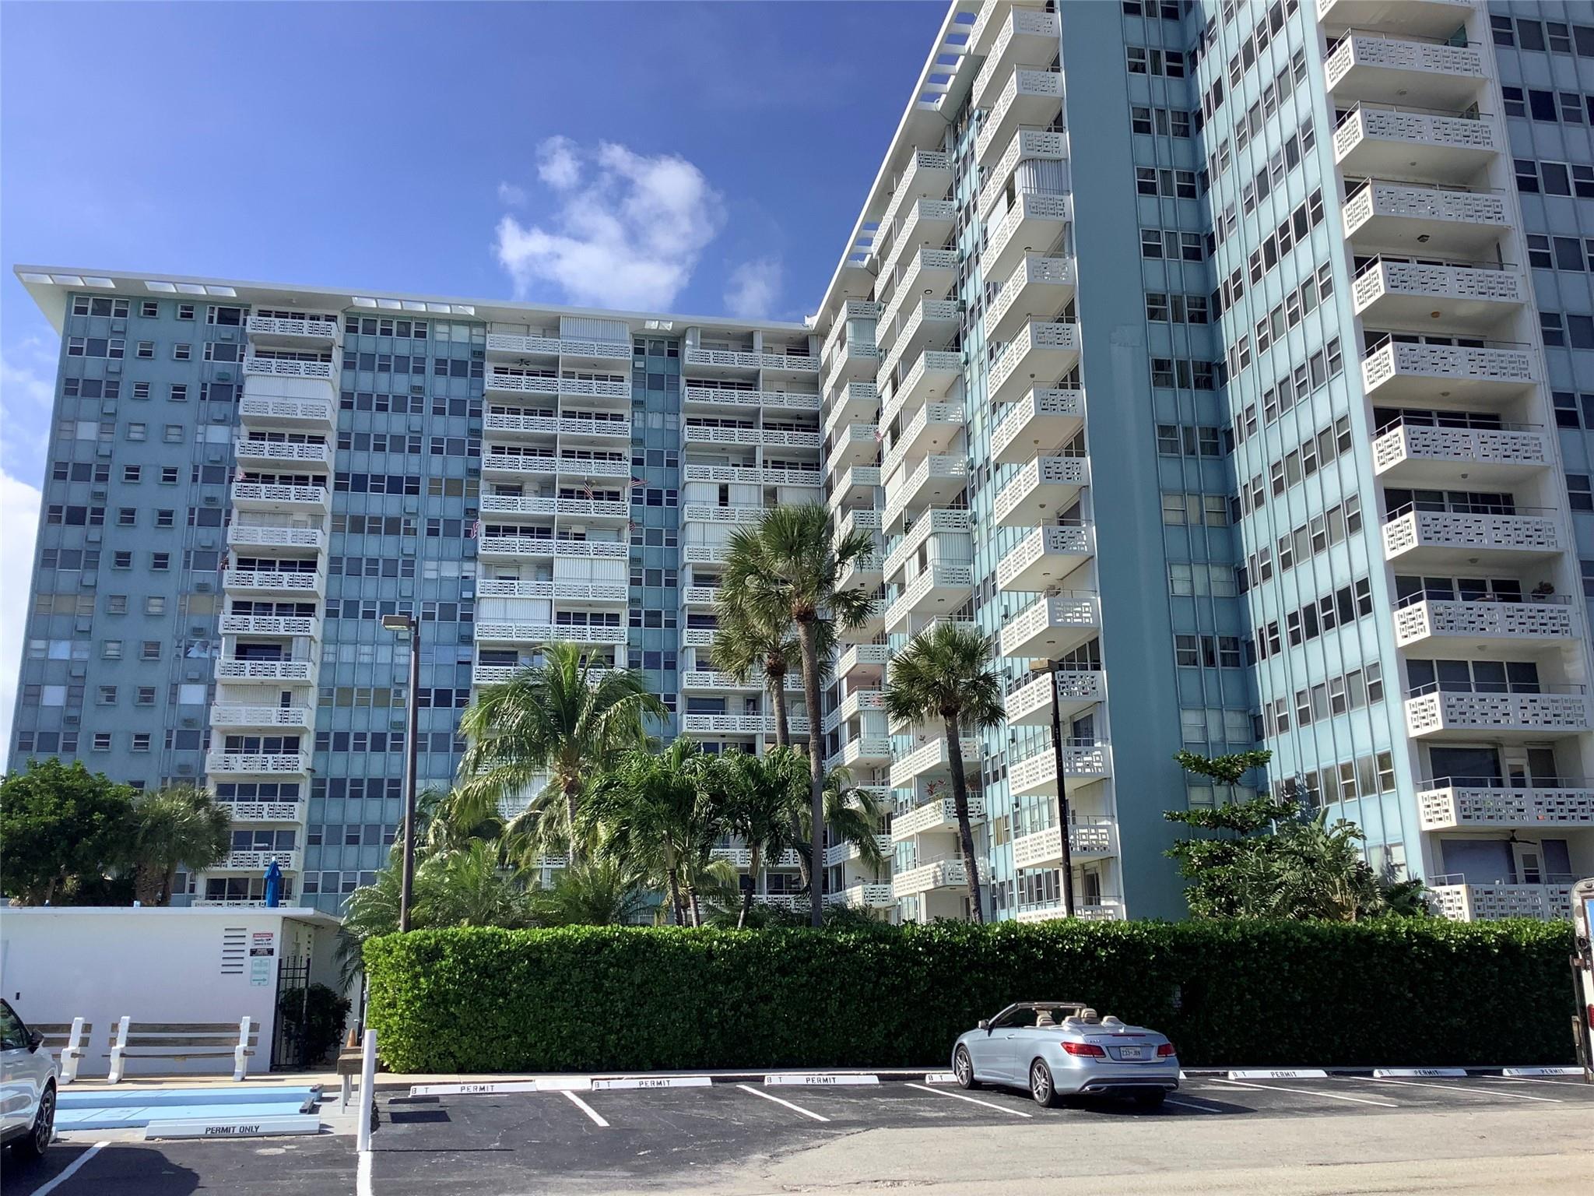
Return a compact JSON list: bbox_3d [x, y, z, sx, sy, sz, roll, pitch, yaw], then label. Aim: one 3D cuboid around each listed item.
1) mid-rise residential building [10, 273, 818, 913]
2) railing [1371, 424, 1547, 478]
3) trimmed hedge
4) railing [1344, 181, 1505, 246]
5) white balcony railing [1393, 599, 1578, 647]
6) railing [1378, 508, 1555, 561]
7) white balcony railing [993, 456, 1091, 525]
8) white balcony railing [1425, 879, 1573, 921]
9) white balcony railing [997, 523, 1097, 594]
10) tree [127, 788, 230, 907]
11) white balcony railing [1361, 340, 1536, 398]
[{"bbox_3d":[-23.421,4.085,91.748,48.776,43.458,17.000,2,-15,-10],"label":"mid-rise residential building"},{"bbox_3d":[20.051,-4.302,43.099,4.713,1.069,1.573,2,-15,-10],"label":"railing"},{"bbox_3d":[4.028,7.276,26.161,22.778,2.540,1.300,2,-15,-10],"label":"trimmed hedge"},{"bbox_3d":[20.083,-12.108,45.518,4.758,1.057,1.572,2,-15,-10],"label":"railing"},{"bbox_3d":[20.129,0.837,41.725,4.713,1.069,1.573,2,-15,-10],"label":"white balcony railing"},{"bbox_3d":[20.256,-1.752,42.755,4.758,1.057,1.572,2,-15,-10],"label":"railing"},{"bbox_3d":[9.315,-3.987,54.487,1.943,1.057,5.084,2,-15,-10],"label":"white balcony railing"},{"bbox_3d":[20.246,8.545,39.663,4.713,1.069,1.573,2,-15,-10],"label":"white balcony railing"},{"bbox_3d":[9.275,-1.375,53.425,1.845,1.064,5.146,2,-15,-10],"label":"white balcony railing"},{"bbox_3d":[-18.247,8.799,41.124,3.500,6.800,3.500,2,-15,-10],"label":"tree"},{"bbox_3d":[20.012,-6.871,43.786,4.713,1.069,1.573,2,-15,-10],"label":"white balcony railing"}]

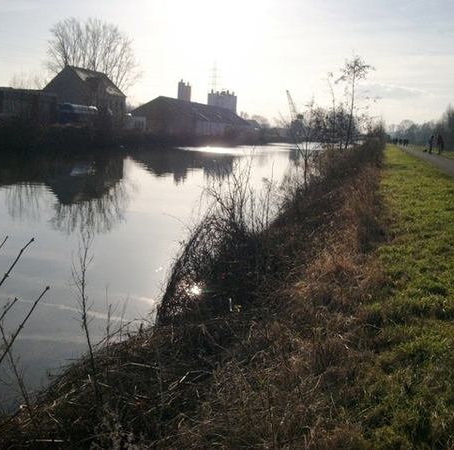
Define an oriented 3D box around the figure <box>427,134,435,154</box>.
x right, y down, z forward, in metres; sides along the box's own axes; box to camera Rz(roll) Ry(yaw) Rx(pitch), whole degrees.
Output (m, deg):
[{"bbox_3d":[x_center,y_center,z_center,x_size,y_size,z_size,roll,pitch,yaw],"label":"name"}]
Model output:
[{"bbox_3d":[18.091,-7.058,49.000,0.470,1.700,0.520,2,10,-6],"label":"figure"}]

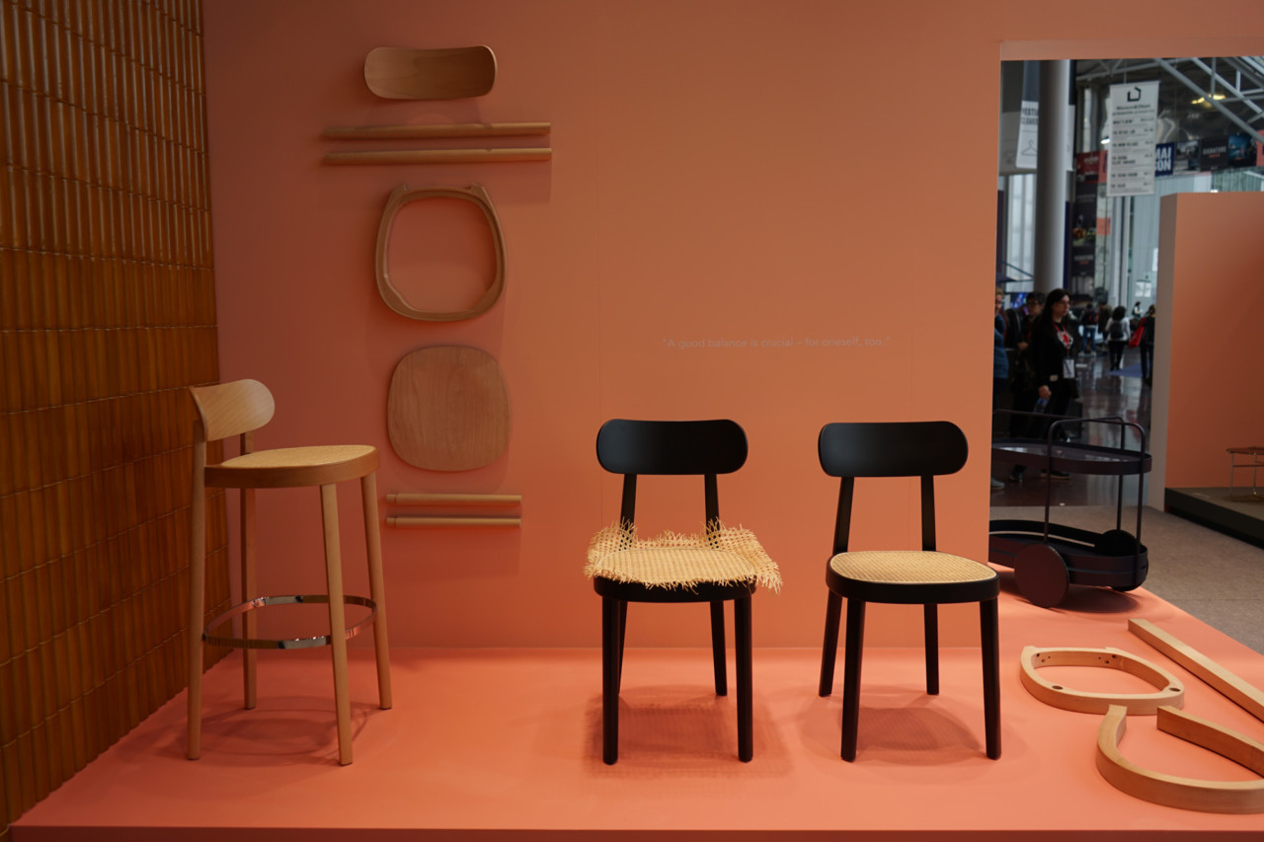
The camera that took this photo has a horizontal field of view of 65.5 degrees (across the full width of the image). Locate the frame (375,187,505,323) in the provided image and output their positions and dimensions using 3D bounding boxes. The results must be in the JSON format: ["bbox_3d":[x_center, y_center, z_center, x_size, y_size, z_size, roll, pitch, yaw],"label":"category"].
[{"bbox_3d":[-0.627,-0.549,3.218,0.432,0.447,0.050,0,6,2],"label":"frame"}]

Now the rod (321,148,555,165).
[{"bbox_3d":[-0.632,-0.860,3.201,0.743,0.042,0.043,0,6,2],"label":"rod"}]

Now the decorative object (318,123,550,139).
[{"bbox_3d":[-0.633,-0.941,3.192,0.742,0.042,0.043,0,6,2],"label":"decorative object"}]

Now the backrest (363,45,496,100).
[{"bbox_3d":[-0.642,-1.112,3.135,0.421,0.167,0.085,0,6,2],"label":"backrest"}]

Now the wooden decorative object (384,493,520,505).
[{"bbox_3d":[-0.600,0.265,3.319,0.459,0.035,0.036,0,6,2],"label":"wooden decorative object"}]

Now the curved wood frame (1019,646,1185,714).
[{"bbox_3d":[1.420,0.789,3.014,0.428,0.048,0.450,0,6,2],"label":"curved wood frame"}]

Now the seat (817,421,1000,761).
[{"bbox_3d":[0.745,0.435,2.696,0.445,0.831,0.503,-1,6,0],"label":"seat"}]

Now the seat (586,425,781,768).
[{"bbox_3d":[0.126,0.439,2.707,0.475,0.831,0.503,-1,6,-2],"label":"seat"}]

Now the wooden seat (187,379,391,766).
[{"bbox_3d":[-0.928,0.380,2.682,0.503,0.977,0.435,0,6,3],"label":"wooden seat"}]

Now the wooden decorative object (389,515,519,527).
[{"bbox_3d":[-0.600,0.339,3.326,0.457,0.035,0.036,0,6,2],"label":"wooden decorative object"}]

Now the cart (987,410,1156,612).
[{"bbox_3d":[1.740,0.340,4.073,0.470,0.725,0.800,-3,7,-26],"label":"cart"}]

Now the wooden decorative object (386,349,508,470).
[{"bbox_3d":[-0.615,-0.043,3.292,0.415,0.418,0.025,0,6,2],"label":"wooden decorative object"}]

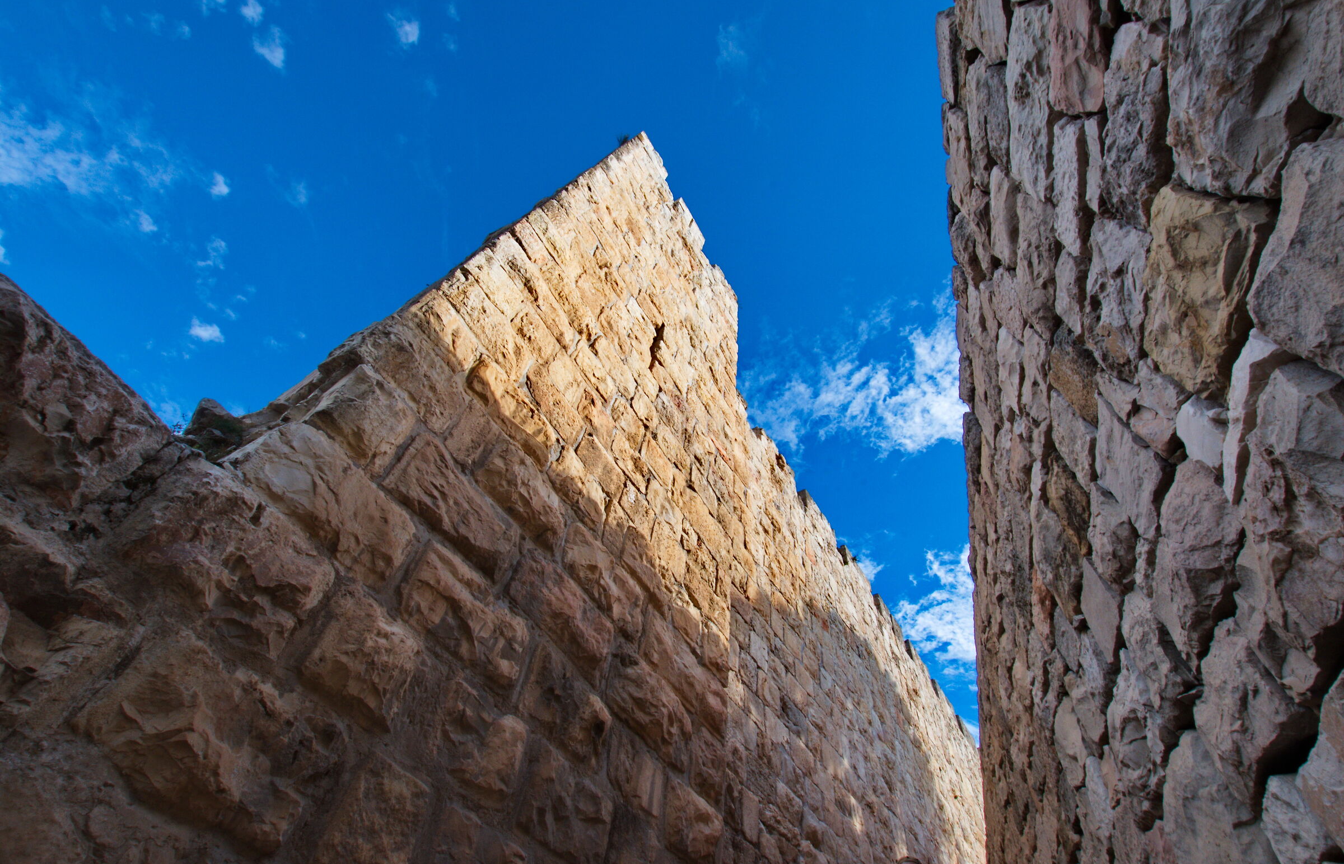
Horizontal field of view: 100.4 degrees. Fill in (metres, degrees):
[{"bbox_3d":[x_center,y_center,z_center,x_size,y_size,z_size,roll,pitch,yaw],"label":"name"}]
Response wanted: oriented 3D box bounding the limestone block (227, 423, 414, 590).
[{"bbox_3d":[-1.401,0.330,2.166,0.320,0.357,0.646,-25,-62,20],"label":"limestone block"}]

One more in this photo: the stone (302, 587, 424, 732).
[{"bbox_3d":[-1.184,0.855,2.036,0.280,0.355,0.370,-25,-62,20],"label":"stone"}]

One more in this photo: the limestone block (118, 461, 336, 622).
[{"bbox_3d":[-1.478,0.445,1.810,0.300,0.336,0.538,-25,-62,20],"label":"limestone block"}]

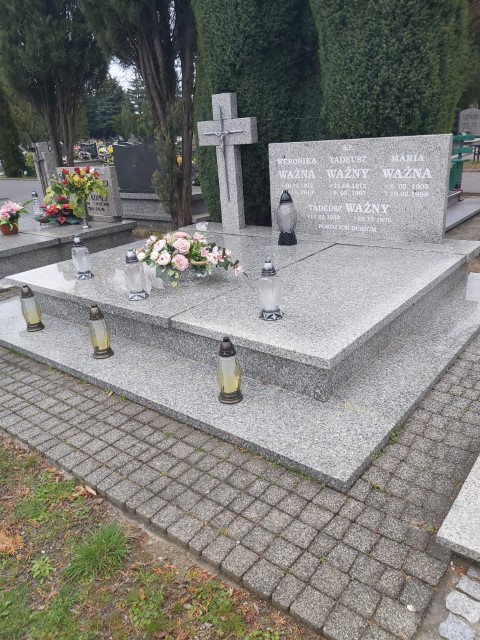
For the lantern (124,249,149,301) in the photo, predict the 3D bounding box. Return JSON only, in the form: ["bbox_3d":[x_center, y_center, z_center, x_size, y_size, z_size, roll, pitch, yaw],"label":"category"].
[{"bbox_3d":[-0.686,-0.300,3.147,0.134,0.326,0.134,13,27,37],"label":"lantern"}]

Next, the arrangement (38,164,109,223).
[{"bbox_3d":[-2.062,-1.528,5.872,0.737,0.718,0.446,13,27,37],"label":"arrangement"}]

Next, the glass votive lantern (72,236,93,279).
[{"bbox_3d":[-1.231,-0.483,3.733,0.131,0.323,0.131,13,27,37],"label":"glass votive lantern"}]

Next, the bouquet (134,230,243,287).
[{"bbox_3d":[-0.379,-0.477,3.546,0.776,0.320,0.407,13,27,37],"label":"bouquet"}]

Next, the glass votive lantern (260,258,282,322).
[{"bbox_3d":[0.166,-0.168,2.635,0.131,0.322,0.131,-4,21,2],"label":"glass votive lantern"}]

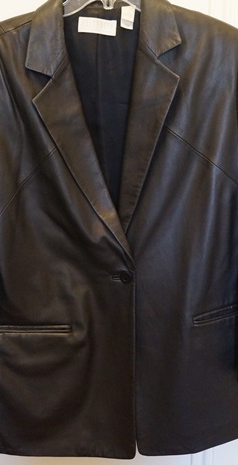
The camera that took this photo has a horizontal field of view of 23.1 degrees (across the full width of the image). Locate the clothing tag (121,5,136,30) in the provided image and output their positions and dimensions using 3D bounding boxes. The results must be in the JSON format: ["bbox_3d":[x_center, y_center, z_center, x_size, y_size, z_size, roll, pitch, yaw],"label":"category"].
[{"bbox_3d":[0.015,-0.349,0.945,0.021,0.035,0.004,2,12,-3],"label":"clothing tag"}]

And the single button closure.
[{"bbox_3d":[0.014,0.077,0.981,0.022,0.022,0.007,0,12,-3],"label":"single button closure"}]

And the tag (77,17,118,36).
[{"bbox_3d":[-0.034,-0.335,0.948,0.062,0.025,0.004,-5,13,-2],"label":"tag"}]

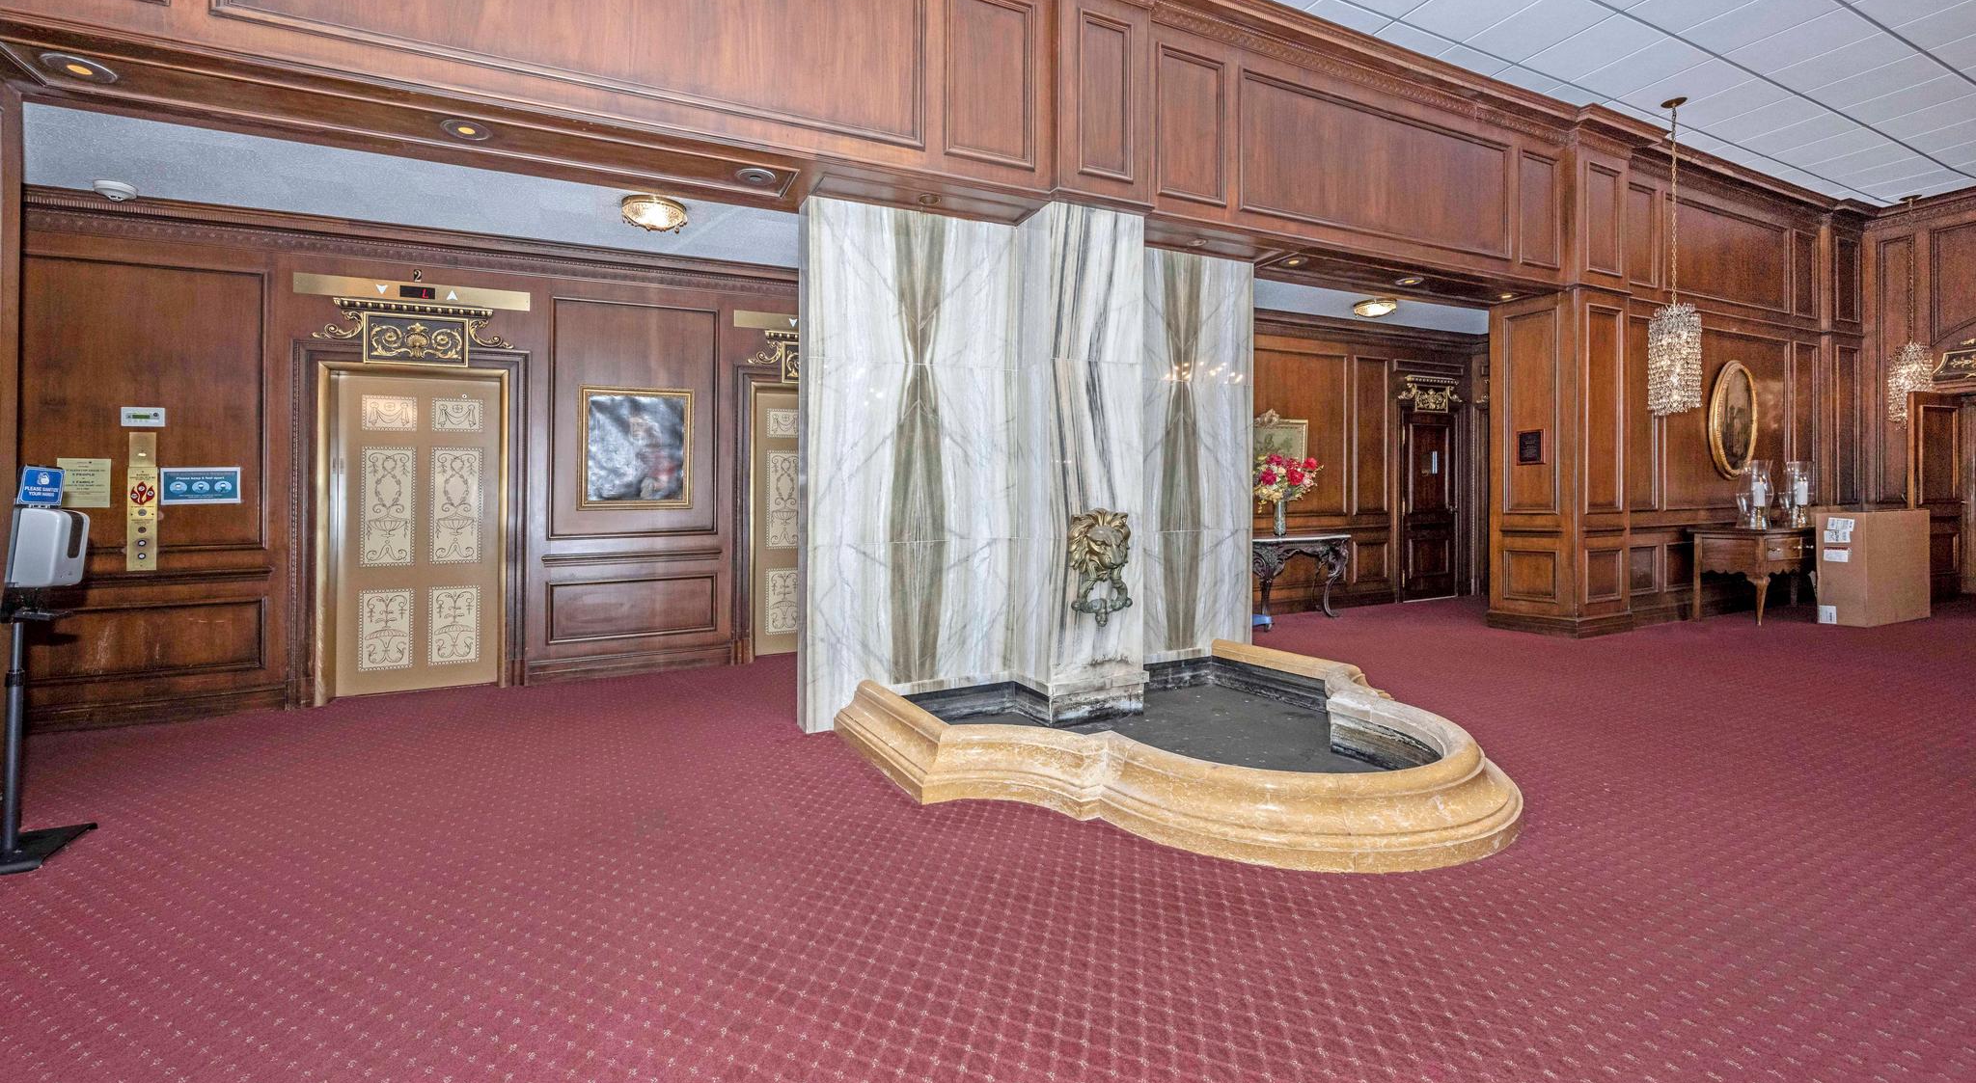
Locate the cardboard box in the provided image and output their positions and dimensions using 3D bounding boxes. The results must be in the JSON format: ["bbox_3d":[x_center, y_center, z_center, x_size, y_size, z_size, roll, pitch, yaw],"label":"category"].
[{"bbox_3d":[7.766,0.207,6.741,1.080,0.970,0.320,-1,1,-22],"label":"cardboard box"}]

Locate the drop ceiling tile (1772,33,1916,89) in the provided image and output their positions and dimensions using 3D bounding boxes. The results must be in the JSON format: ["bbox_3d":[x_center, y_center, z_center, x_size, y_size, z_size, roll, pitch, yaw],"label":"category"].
[{"bbox_3d":[6.052,-3.385,5.440,0.610,0.030,0.610,-2,4,-25],"label":"drop ceiling tile"}]

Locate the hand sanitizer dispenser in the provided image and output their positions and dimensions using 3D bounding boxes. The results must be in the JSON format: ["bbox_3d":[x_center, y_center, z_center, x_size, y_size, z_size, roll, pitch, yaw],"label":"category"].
[{"bbox_3d":[-3.423,0.023,2.800,0.130,0.280,0.130,4,1,-16],"label":"hand sanitizer dispenser"}]

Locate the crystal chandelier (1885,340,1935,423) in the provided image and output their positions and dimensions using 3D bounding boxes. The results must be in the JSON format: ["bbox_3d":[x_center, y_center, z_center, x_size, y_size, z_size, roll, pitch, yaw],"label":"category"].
[{"bbox_3d":[9.648,-1.638,8.030,0.310,0.880,0.310,-1,3,-25],"label":"crystal chandelier"}]

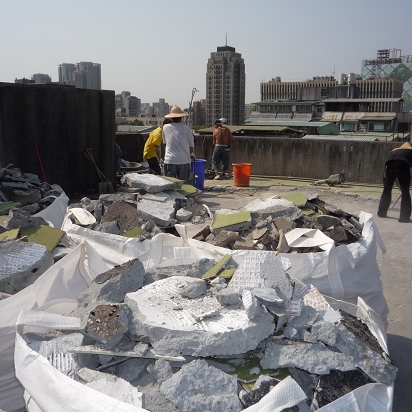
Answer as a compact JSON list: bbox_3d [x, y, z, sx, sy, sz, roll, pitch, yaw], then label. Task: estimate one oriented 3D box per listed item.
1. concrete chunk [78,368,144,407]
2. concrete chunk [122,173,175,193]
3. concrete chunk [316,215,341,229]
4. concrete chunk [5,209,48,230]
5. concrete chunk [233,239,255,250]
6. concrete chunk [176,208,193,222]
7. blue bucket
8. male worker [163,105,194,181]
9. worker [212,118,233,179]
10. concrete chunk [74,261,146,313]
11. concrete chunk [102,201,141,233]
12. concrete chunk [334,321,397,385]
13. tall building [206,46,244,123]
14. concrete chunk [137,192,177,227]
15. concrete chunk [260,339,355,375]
[{"bbox_3d":[-0.278,0.522,1.370,0.180,0.065,0.140,-4,23,-11],"label":"concrete chunk"},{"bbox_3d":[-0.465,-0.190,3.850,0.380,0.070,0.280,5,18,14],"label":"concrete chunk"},{"bbox_3d":[0.771,0.098,3.000,0.155,0.080,0.120,0,10,0],"label":"concrete chunk"},{"bbox_3d":[-1.187,0.099,3.150,0.280,0.160,0.200,-3,10,-21],"label":"concrete chunk"},{"bbox_3d":[0.210,0.210,2.600,0.115,0.055,0.085,-3,11,-15],"label":"concrete chunk"},{"bbox_3d":[-0.148,0.065,3.280,0.120,0.090,0.120,0,10,0],"label":"concrete chunk"},{"bbox_3d":[-0.180,-0.712,10.736,0.420,0.650,0.420,0,10,0],"label":"blue bucket"},{"bbox_3d":[-0.407,-0.569,7.056,0.540,1.801,0.450,-1,10,-8],"label":"male worker"},{"bbox_3d":[0.442,-1.486,12.600,0.550,1.630,0.420,-2,11,-12],"label":"worker"},{"bbox_3d":[-0.408,0.344,2.059,0.280,0.170,0.170,-2,10,-15],"label":"concrete chunk"},{"bbox_3d":[-0.562,0.079,3.150,0.240,0.110,0.210,0,41,0],"label":"concrete chunk"},{"bbox_3d":[0.439,0.403,1.310,0.100,0.080,0.190,-14,28,-27],"label":"concrete chunk"},{"bbox_3d":[14.345,-72.850,326.927,20.000,70.000,20.000,6,12,28],"label":"tall building"},{"bbox_3d":[-0.321,0.026,3.150,0.230,0.060,0.210,25,45,16],"label":"concrete chunk"},{"bbox_3d":[0.313,0.464,1.470,0.275,0.080,0.115,4,26,8],"label":"concrete chunk"}]

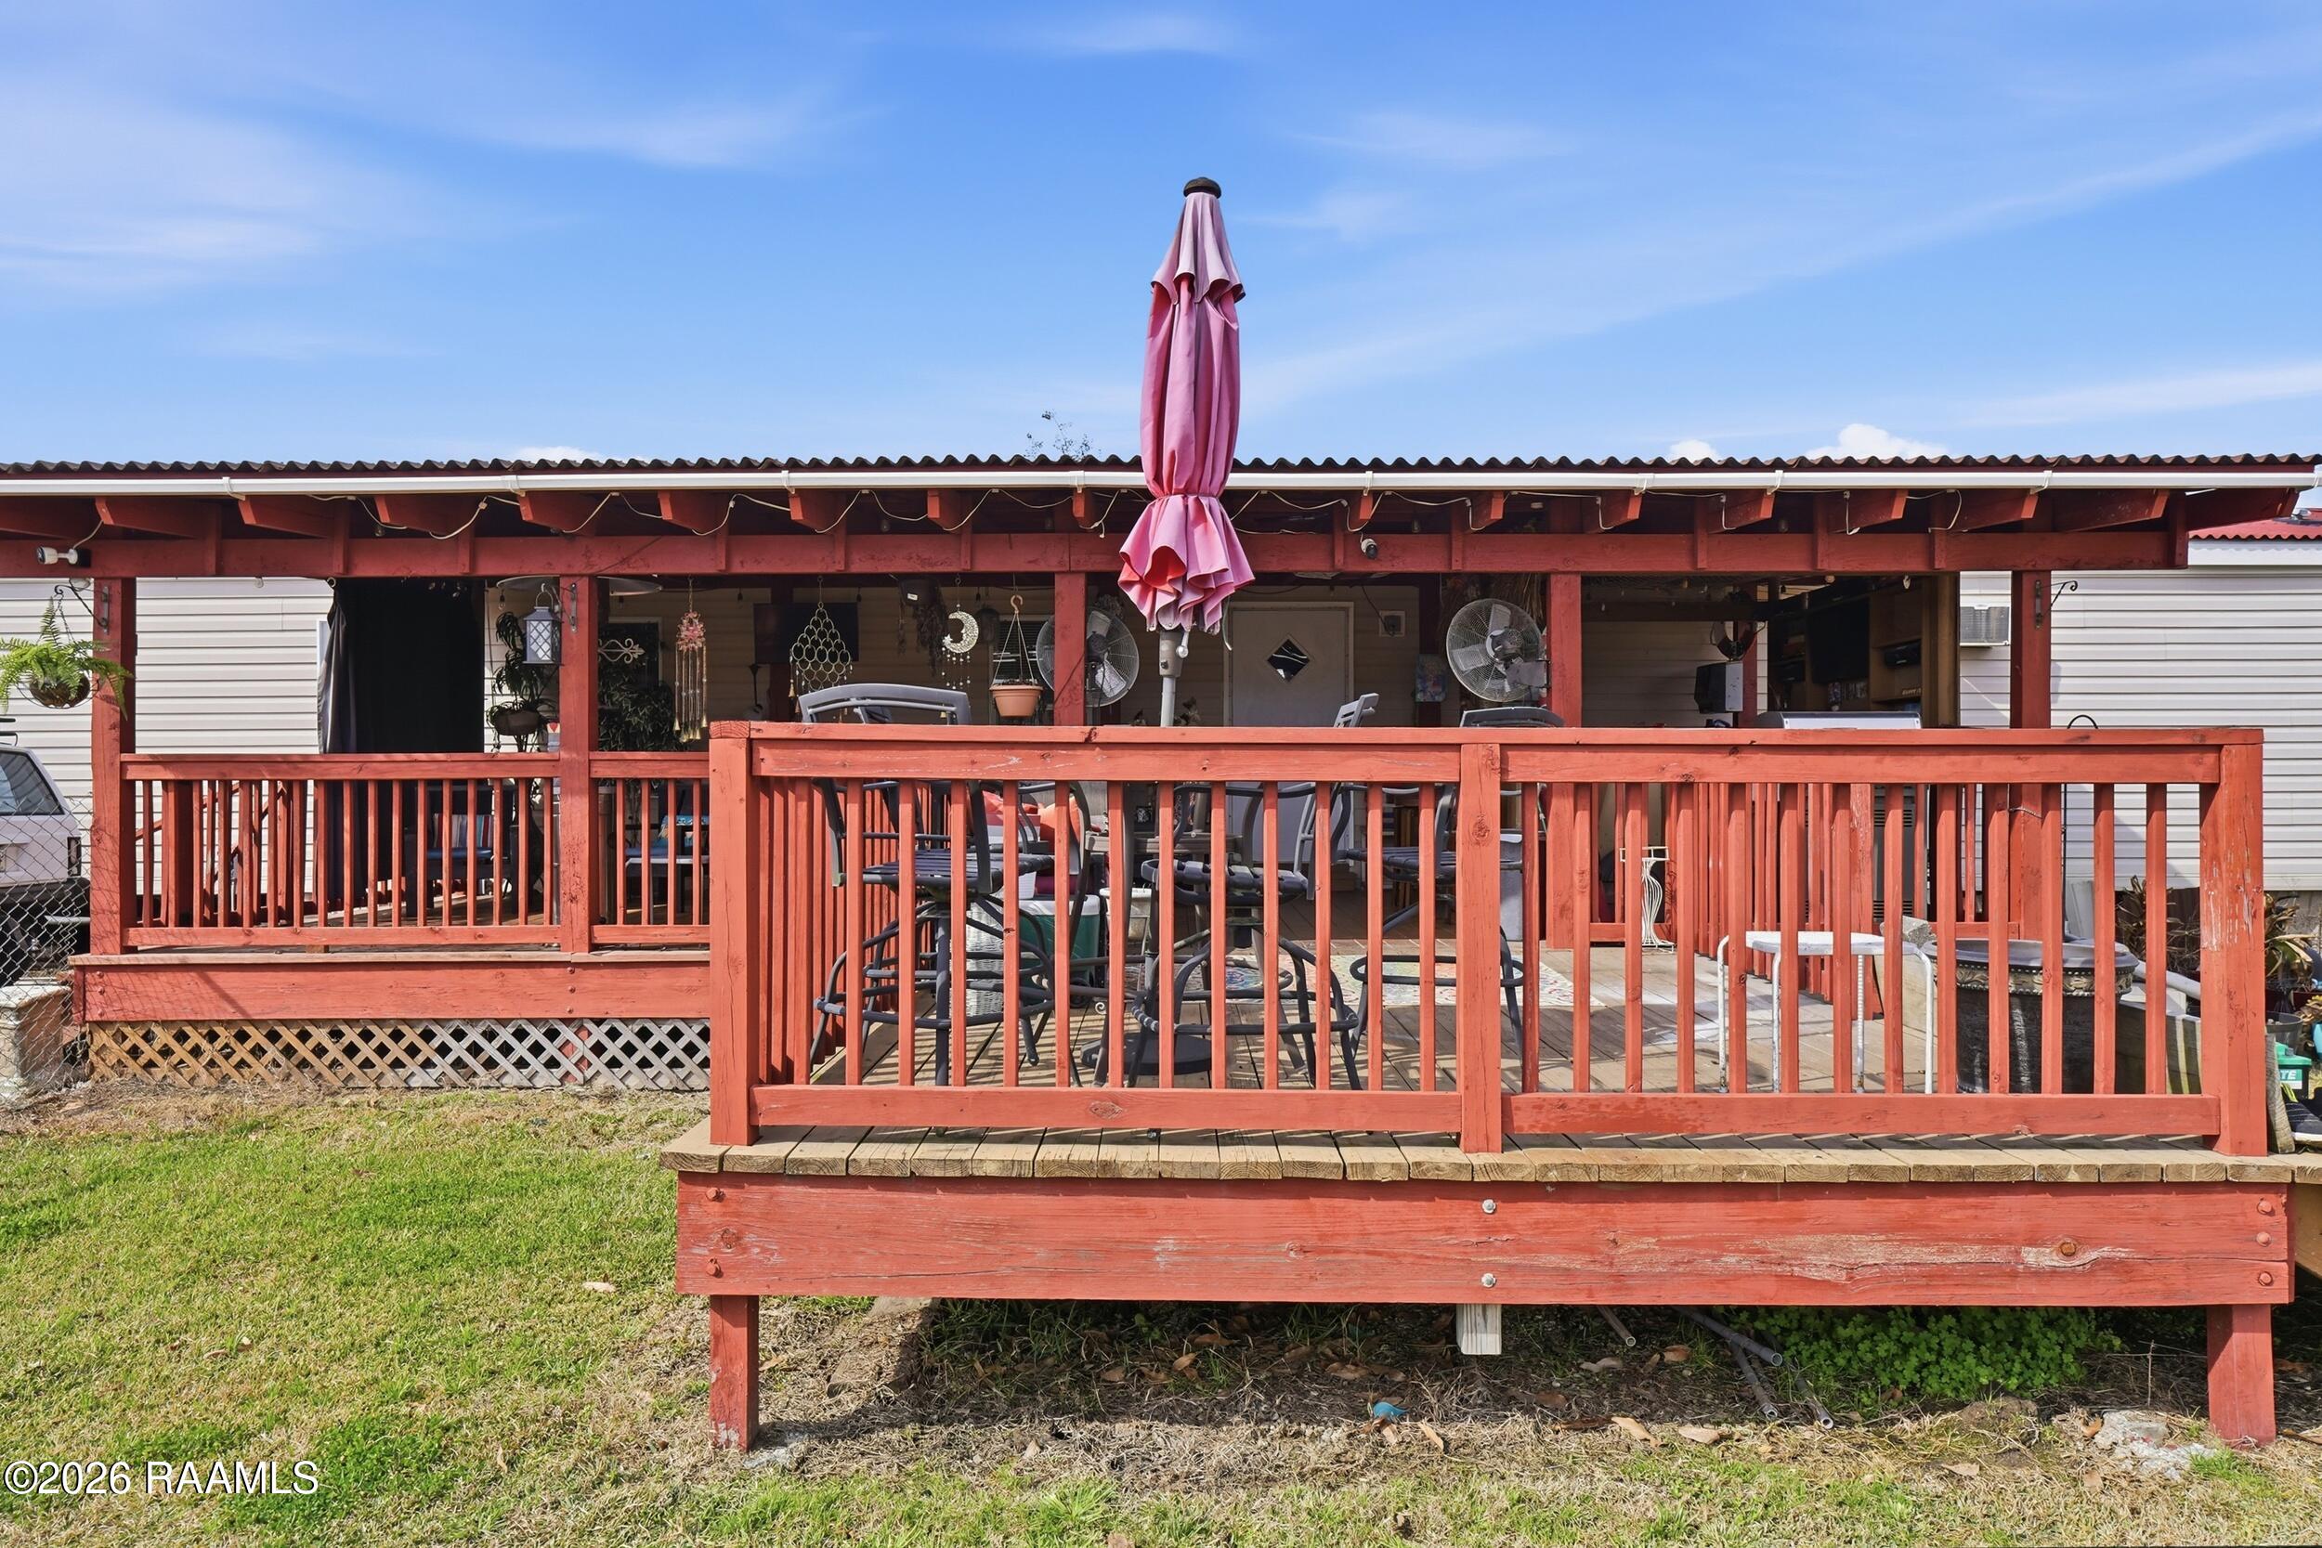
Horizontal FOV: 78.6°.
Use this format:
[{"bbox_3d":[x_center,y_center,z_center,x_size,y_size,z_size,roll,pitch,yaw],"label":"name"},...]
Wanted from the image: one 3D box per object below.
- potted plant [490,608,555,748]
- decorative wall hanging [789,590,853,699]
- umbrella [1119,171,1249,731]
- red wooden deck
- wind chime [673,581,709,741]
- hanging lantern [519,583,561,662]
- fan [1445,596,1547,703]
[{"bbox_3d":[-3.443,-0.503,7.650,0.320,0.790,0.320,0,0,0],"label":"potted plant"},{"bbox_3d":[-1.738,-0.634,7.250,0.330,0.680,0.060,0,0,0],"label":"decorative wall hanging"},{"bbox_3d":[0.050,-0.500,4.360,0.430,2.720,0.430,4,0,0],"label":"umbrella"},{"bbox_3d":[0.725,0.720,5.070,3.680,1.670,3.760,0,0,0],"label":"red wooden deck"},{"bbox_3d":[-2.401,-0.574,7.250,0.175,0.800,0.090,0,0,0],"label":"wind chime"},{"bbox_3d":[-2.901,-0.702,6.660,0.140,0.375,0.140,0,0,-2],"label":"hanging lantern"},{"bbox_3d":[1.708,-0.636,7.220,0.520,0.540,0.300,0,0,-14],"label":"fan"}]

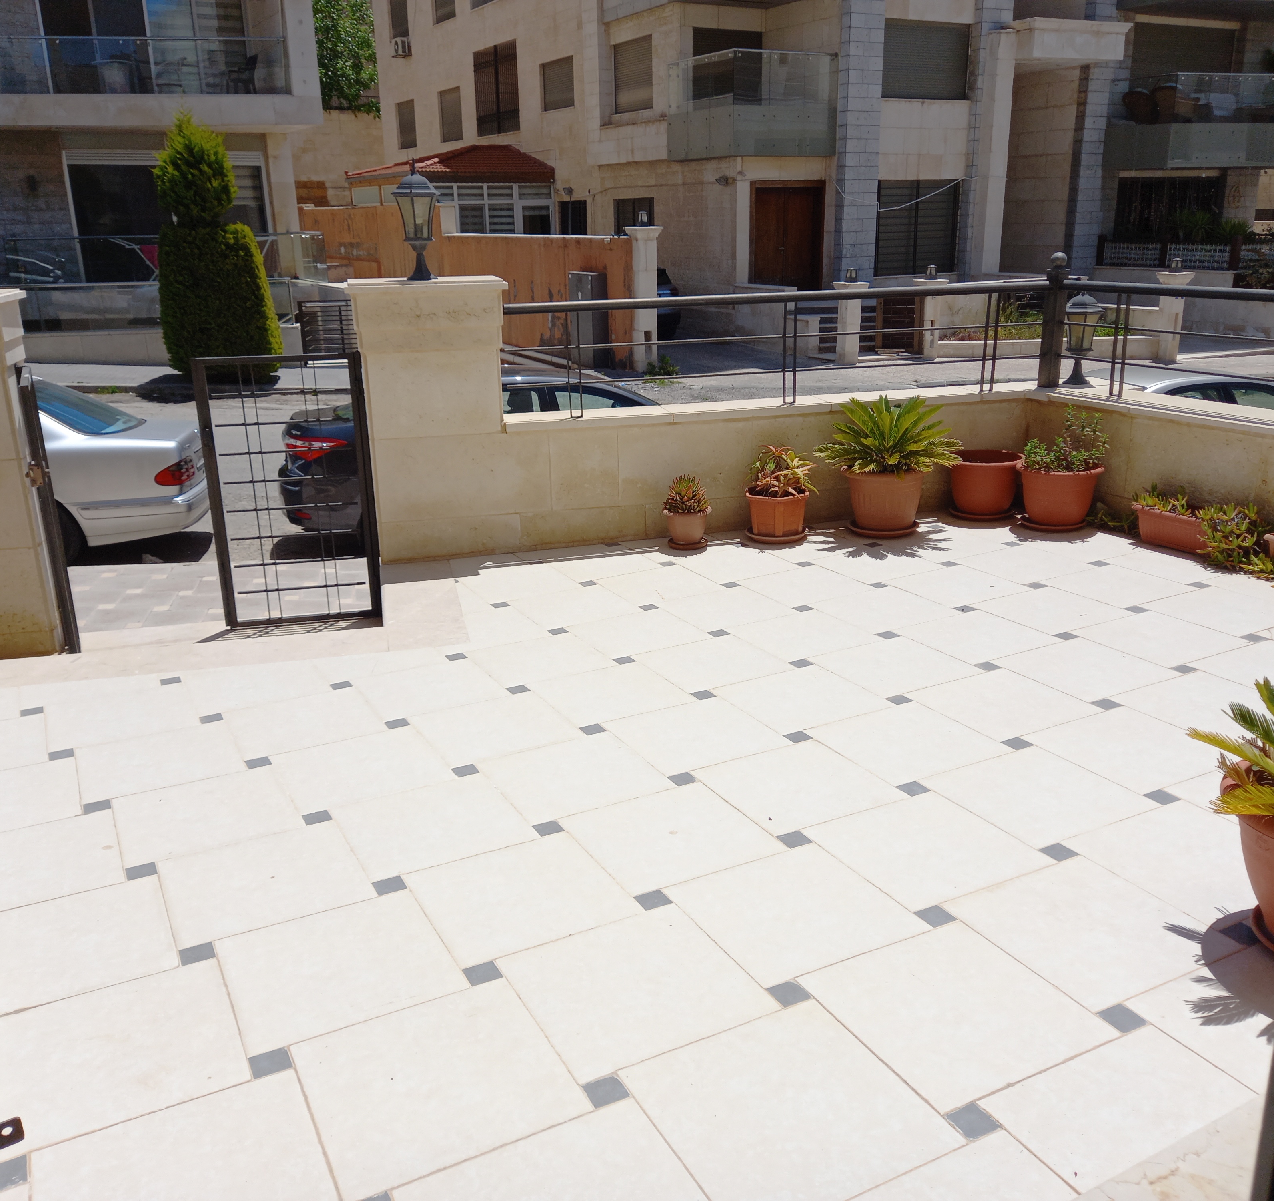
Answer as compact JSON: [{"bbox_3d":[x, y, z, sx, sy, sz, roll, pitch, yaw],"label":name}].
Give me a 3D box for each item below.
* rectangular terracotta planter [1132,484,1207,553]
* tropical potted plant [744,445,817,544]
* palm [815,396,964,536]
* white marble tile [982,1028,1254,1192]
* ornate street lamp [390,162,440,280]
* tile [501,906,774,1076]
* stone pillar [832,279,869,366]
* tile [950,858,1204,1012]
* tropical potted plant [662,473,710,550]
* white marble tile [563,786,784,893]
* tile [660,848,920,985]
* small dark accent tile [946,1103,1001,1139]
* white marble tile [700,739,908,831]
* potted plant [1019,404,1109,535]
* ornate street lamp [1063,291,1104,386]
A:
[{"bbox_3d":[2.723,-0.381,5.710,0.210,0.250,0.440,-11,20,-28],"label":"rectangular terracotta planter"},{"bbox_3d":[0.724,-0.550,5.824,0.365,0.464,0.340,-1,18,0],"label":"tropical potted plant"},{"bbox_3d":[1.363,-0.726,6.231,0.801,0.734,0.752,3,19,12],"label":"palm"},{"bbox_3d":[0.899,0.938,2.155,0.468,0.015,0.245,-10,19,-25],"label":"white marble tile"},{"bbox_3d":[-1.103,-1.911,5.812,0.230,0.570,0.230,-5,18,-12],"label":"ornate street lamp"},{"bbox_3d":[-0.015,0.808,2.409,0.445,0.020,0.445,-11,19,-26],"label":"tile"},{"bbox_3d":[3.766,-4.866,20.474,0.470,1.445,0.470,-7,19,-16],"label":"stone pillar"},{"bbox_3d":[0.997,0.726,2.563,0.445,0.020,0.445,-11,19,-26],"label":"tile"},{"bbox_3d":[0.271,-0.476,6.058,0.240,0.375,0.240,-5,18,-12],"label":"tropical potted plant"},{"bbox_3d":[0.079,0.617,3.018,0.445,0.020,0.445,-11,19,-26],"label":"white marble tile"},{"bbox_3d":[0.376,0.754,2.810,0.468,0.015,0.468,-10,19,-25],"label":"tile"},{"bbox_3d":[0.577,0.911,2.006,0.065,0.020,0.065,-11,19,-26],"label":"small dark accent tile"},{"bbox_3d":[0.412,0.478,2.981,0.410,0.020,0.410,-11,19,-26],"label":"white marble tile"},{"bbox_3d":[2.016,-0.636,5.487,0.420,0.561,0.410,6,19,20],"label":"potted plant"},{"bbox_3d":[2.170,-1.306,5.627,0.213,0.483,0.213,6,19,20],"label":"ornate street lamp"}]

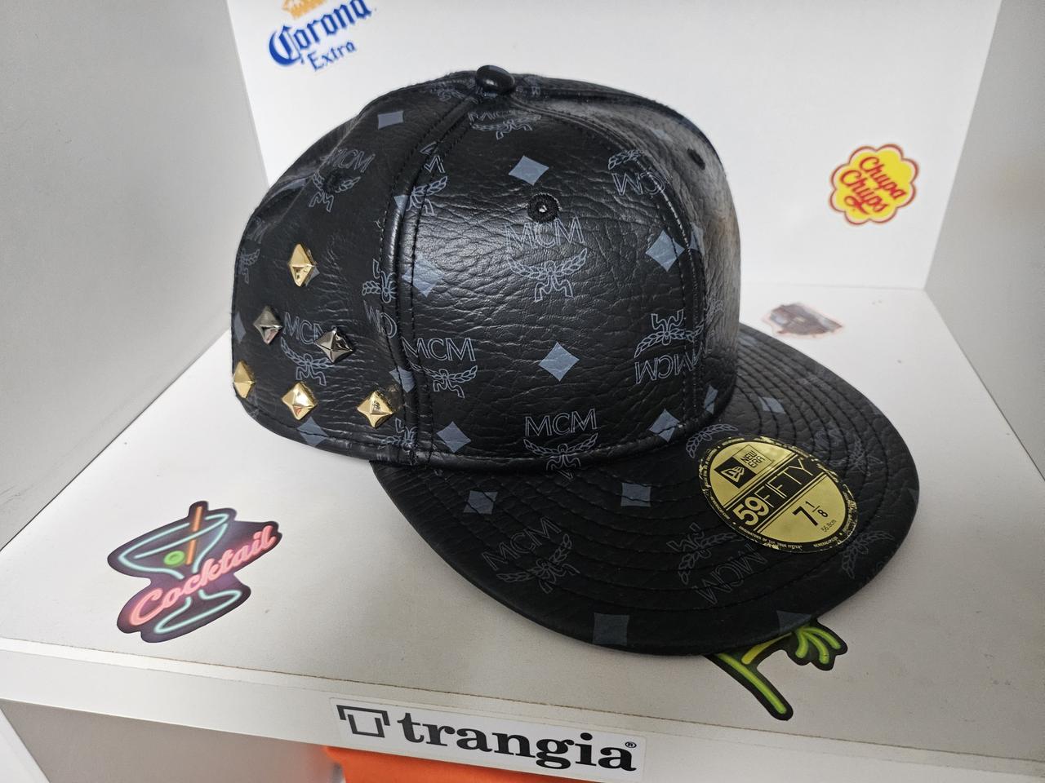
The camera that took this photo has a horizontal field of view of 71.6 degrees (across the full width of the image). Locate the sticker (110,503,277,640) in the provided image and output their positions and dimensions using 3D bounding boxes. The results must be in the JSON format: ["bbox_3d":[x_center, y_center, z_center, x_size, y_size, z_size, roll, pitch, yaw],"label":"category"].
[{"bbox_3d":[-0.100,0.051,0.223,0.050,0.001,0.055,-21,37,-23],"label":"sticker"}]

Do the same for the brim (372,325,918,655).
[{"bbox_3d":[0.054,0.021,0.225,0.180,0.027,0.116,-25,44,-29],"label":"brim"}]

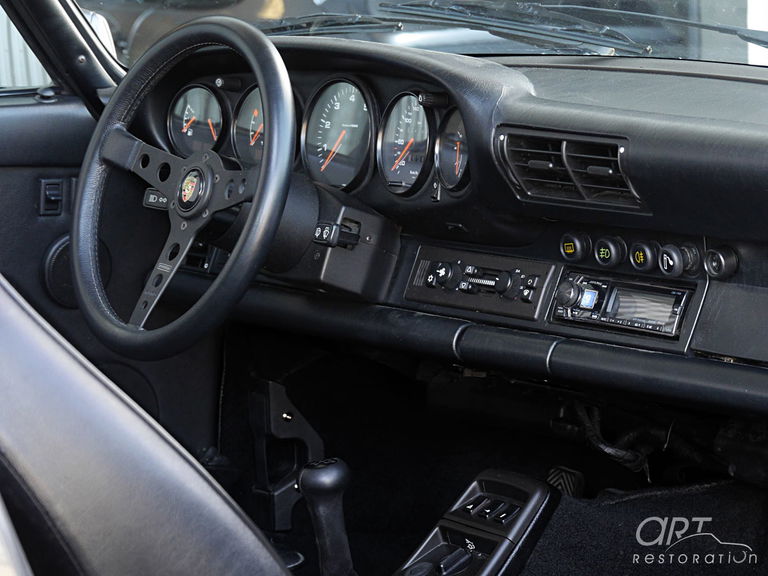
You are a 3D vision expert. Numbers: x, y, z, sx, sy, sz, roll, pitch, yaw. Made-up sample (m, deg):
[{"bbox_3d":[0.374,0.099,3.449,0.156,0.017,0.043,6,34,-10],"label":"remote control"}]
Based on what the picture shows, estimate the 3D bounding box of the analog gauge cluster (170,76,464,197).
[{"bbox_3d":[-0.065,-0.170,2.661,0.060,0.130,0.555,2,5,-39],"label":"analog gauge cluster"}]

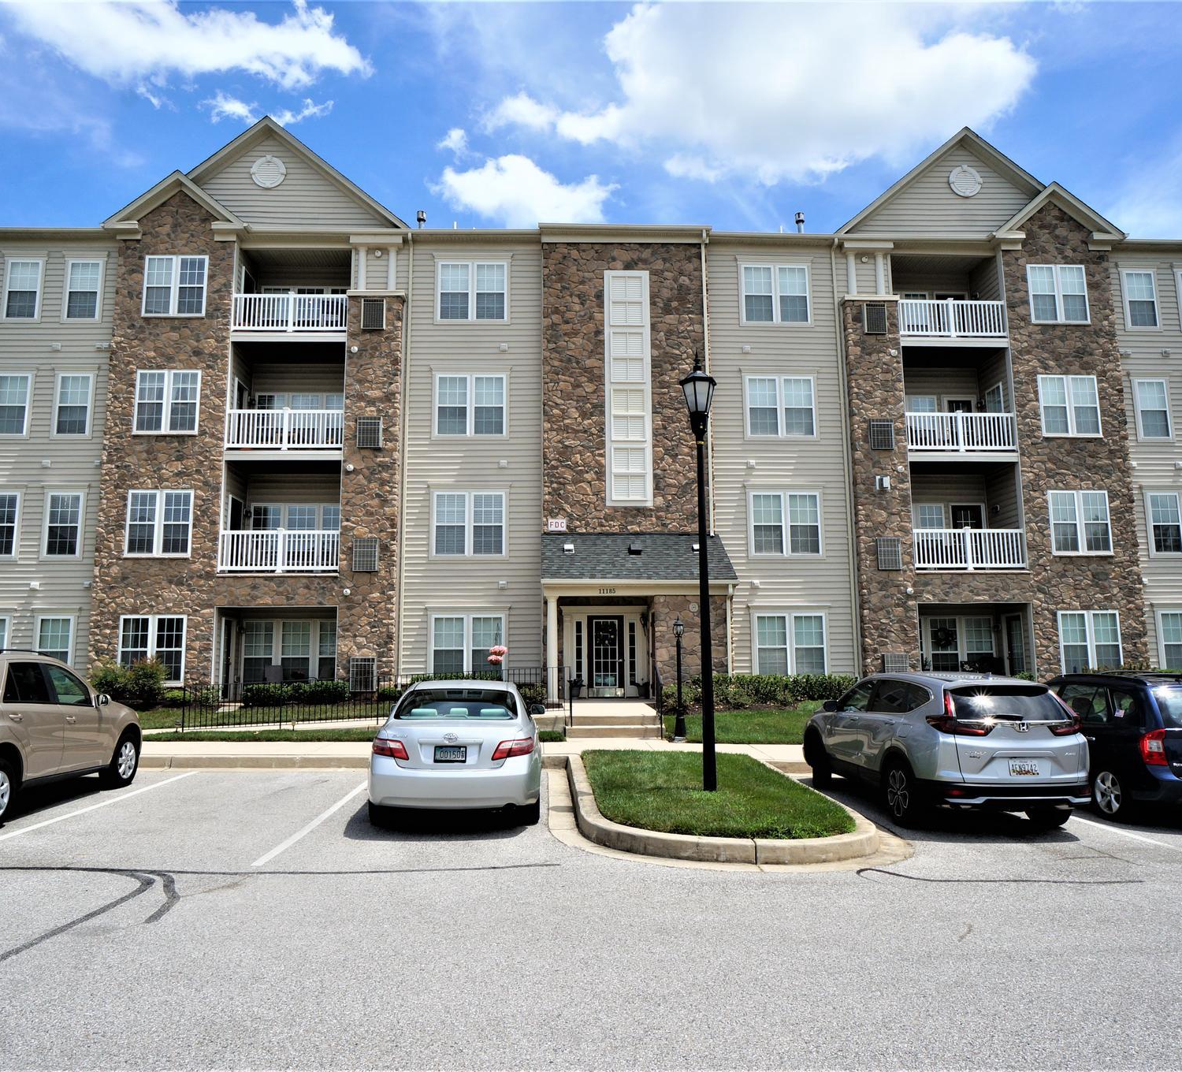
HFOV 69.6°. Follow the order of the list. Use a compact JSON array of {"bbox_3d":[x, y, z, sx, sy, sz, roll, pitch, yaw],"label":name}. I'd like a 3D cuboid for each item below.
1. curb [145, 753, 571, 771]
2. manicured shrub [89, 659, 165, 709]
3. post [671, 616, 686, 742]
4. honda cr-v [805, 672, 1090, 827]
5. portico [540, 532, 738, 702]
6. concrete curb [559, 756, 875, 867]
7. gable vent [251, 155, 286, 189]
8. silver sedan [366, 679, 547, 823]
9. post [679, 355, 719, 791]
[{"bbox_3d":[-3.806,3.607,13.475,6.900,0.200,0.260,0,-8,-4],"label":"curb"},{"bbox_3d":[-10.786,3.448,19.957,1.650,1.120,1.400,0,-8,-2],"label":"manicured shrub"},{"bbox_3d":[1.654,2.683,16.045,0.290,2.360,0.290,0,-8,-2],"label":"post"},{"bbox_3d":[4.224,2.519,10.614,1.860,1.680,4.600,0,-8,-3],"label":"honda cr-v"},{"bbox_3d":[1.095,1.828,20.503,4.650,4.200,2.200,0,-8,-2],"label":"portico"},{"bbox_3d":[1.294,3.257,10.657,3.000,0.200,6.400,0,-8,-3],"label":"concrete curb"},{"bbox_3d":[-8.732,-9.859,23.068,0.950,1.020,0.100,0,-8,-2],"label":"gable vent"},{"bbox_3d":[-1.558,2.553,10.593,1.820,1.470,4.800,0,-8,-5],"label":"silver sedan"},{"bbox_3d":[1.421,0.356,10.668,0.470,5.450,0.470,0,-8,-2],"label":"post"}]

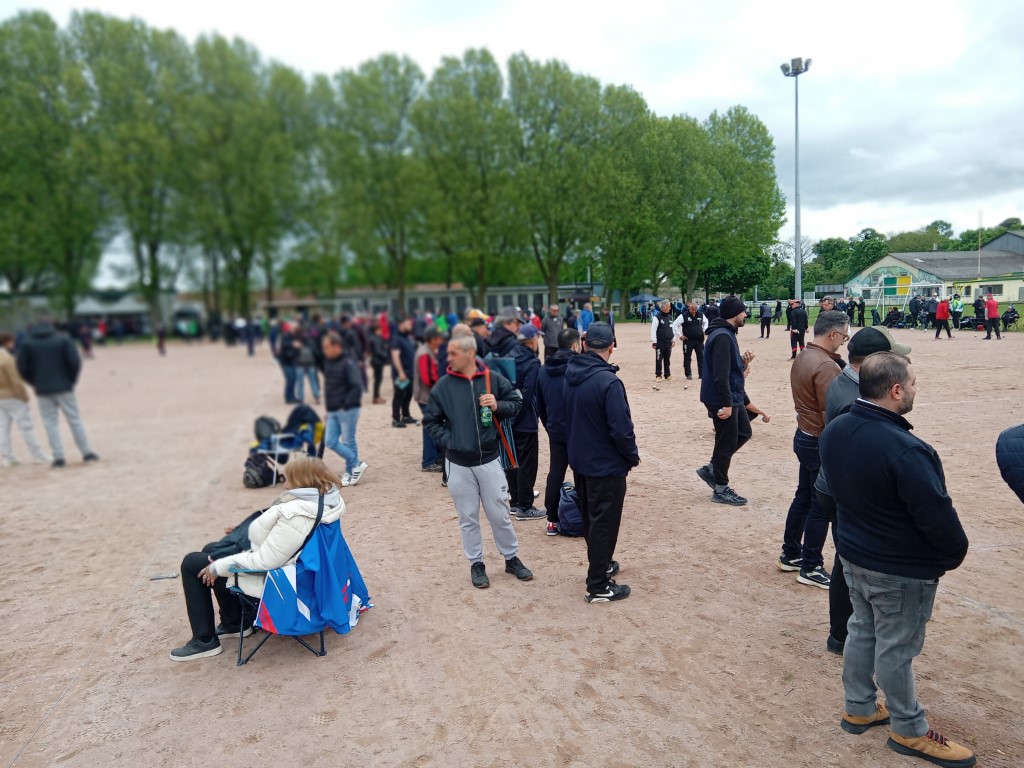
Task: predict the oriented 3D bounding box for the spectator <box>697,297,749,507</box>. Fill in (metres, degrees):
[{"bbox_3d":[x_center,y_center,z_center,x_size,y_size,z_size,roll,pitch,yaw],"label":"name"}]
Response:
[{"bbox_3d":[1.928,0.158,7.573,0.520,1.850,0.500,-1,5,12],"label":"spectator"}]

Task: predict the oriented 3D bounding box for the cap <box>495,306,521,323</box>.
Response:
[{"bbox_3d":[-0.024,-0.659,7.850,0.270,0.145,0.185,-4,6,-19],"label":"cap"}]

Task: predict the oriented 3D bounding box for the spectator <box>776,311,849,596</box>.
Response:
[{"bbox_3d":[1.962,0.414,5.419,0.480,1.760,0.520,-2,5,0],"label":"spectator"}]

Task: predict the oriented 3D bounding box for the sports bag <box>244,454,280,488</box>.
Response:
[{"bbox_3d":[-2.763,0.945,9.100,0.280,0.400,0.340,-6,6,-36],"label":"sports bag"}]

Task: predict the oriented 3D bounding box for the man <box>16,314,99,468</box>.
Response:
[{"bbox_3d":[-5.755,0.081,10.488,0.660,1.890,0.450,-5,6,-27],"label":"man"}]

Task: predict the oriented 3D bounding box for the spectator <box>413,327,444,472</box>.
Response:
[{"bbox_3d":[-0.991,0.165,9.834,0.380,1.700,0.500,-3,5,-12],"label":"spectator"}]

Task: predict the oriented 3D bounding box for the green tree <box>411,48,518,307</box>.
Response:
[{"bbox_3d":[-4.424,-18.332,78.806,10.000,25.954,10.000,-2,5,0],"label":"green tree"}]

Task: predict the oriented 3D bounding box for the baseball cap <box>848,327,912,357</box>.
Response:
[{"bbox_3d":[1.822,-0.210,4.100,0.270,0.140,0.185,-1,5,5],"label":"baseball cap"}]

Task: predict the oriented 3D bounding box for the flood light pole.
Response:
[{"bbox_3d":[18.584,-12.427,54.202,1.900,17.330,1.400,0,6,20],"label":"flood light pole"}]

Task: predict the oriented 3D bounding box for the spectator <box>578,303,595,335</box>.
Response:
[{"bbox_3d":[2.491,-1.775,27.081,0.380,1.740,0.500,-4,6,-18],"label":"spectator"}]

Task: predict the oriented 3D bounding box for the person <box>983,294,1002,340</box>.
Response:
[{"bbox_3d":[19.270,-2.690,33.218,0.660,1.770,0.500,-3,5,-15],"label":"person"}]

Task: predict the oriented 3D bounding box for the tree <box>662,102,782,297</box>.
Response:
[{"bbox_3d":[22.719,-18.263,88.974,11.800,22.296,11.500,-2,5,0],"label":"tree"}]

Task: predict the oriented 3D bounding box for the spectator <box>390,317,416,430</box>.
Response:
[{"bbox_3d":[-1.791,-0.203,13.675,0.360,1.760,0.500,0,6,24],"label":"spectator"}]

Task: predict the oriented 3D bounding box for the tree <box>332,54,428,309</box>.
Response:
[{"bbox_3d":[-12.310,-17.698,77.833,9.500,25.349,9.500,-2,5,0],"label":"tree"}]

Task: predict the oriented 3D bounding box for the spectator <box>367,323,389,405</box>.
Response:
[{"bbox_3d":[-2.787,-0.423,17.292,0.360,1.650,0.470,0,5,18],"label":"spectator"}]

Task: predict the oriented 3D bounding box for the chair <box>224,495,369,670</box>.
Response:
[{"bbox_3d":[-1.184,1.050,4.681,0.720,0.840,0.720,-3,5,-8],"label":"chair"}]

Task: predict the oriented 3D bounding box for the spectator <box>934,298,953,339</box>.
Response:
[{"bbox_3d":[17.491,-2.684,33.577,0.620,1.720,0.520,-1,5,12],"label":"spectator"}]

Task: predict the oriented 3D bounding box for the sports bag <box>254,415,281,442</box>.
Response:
[{"bbox_3d":[-2.745,0.522,9.300,0.240,0.360,0.290,-7,7,-41],"label":"sports bag"}]

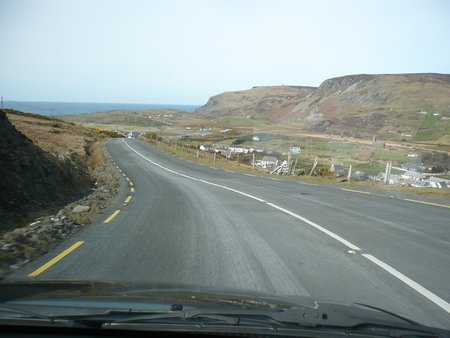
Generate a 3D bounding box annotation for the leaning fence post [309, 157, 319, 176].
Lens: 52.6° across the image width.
[{"bbox_3d":[4.936,-0.122,25.300,0.240,1.100,0.180,23,7,5],"label":"leaning fence post"}]

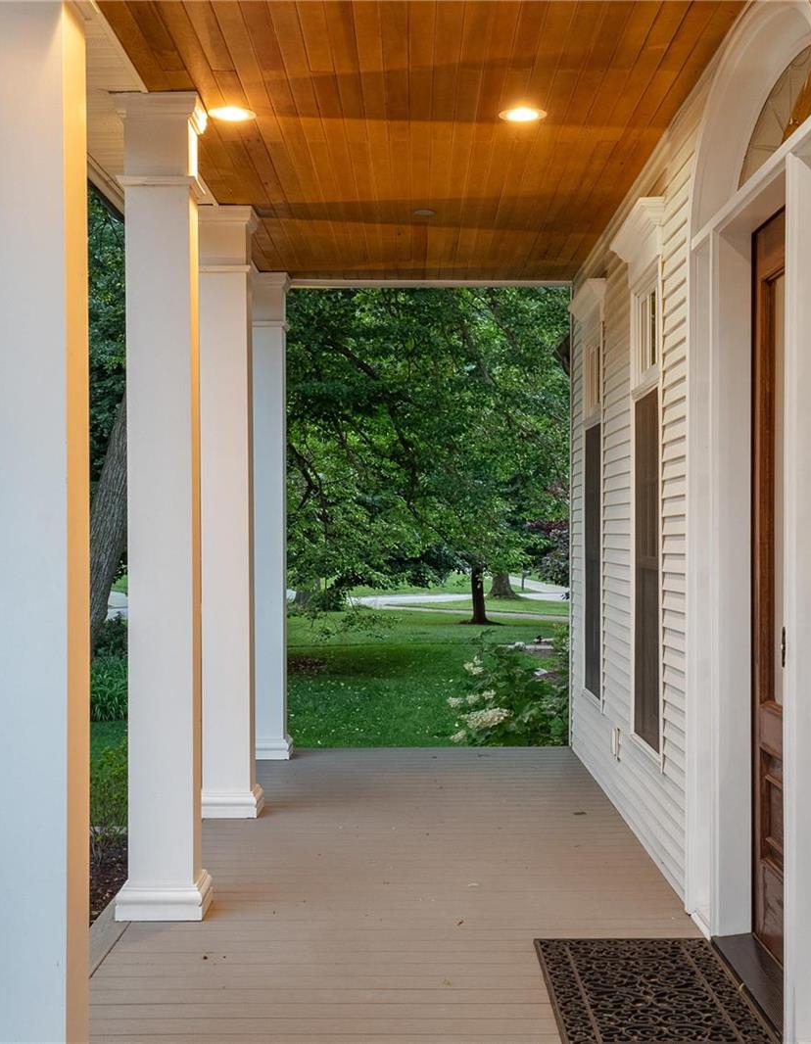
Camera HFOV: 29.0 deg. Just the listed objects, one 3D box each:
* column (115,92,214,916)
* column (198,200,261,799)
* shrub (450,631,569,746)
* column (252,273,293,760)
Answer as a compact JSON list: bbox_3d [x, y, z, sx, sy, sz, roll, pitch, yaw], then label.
[{"bbox_3d":[-0.912,-0.056,5.971,0.322,3.067,0.322,0,0,0],"label":"column"},{"bbox_3d":[-0.901,-0.047,8.020,0.322,3.067,0.322,0,0,0],"label":"column"},{"bbox_3d":[0.820,1.343,11.100,1.100,1.000,1.000,0,0,0],"label":"shrub"},{"bbox_3d":[-0.890,-0.037,10.050,0.322,3.067,0.322,0,0,0],"label":"column"}]

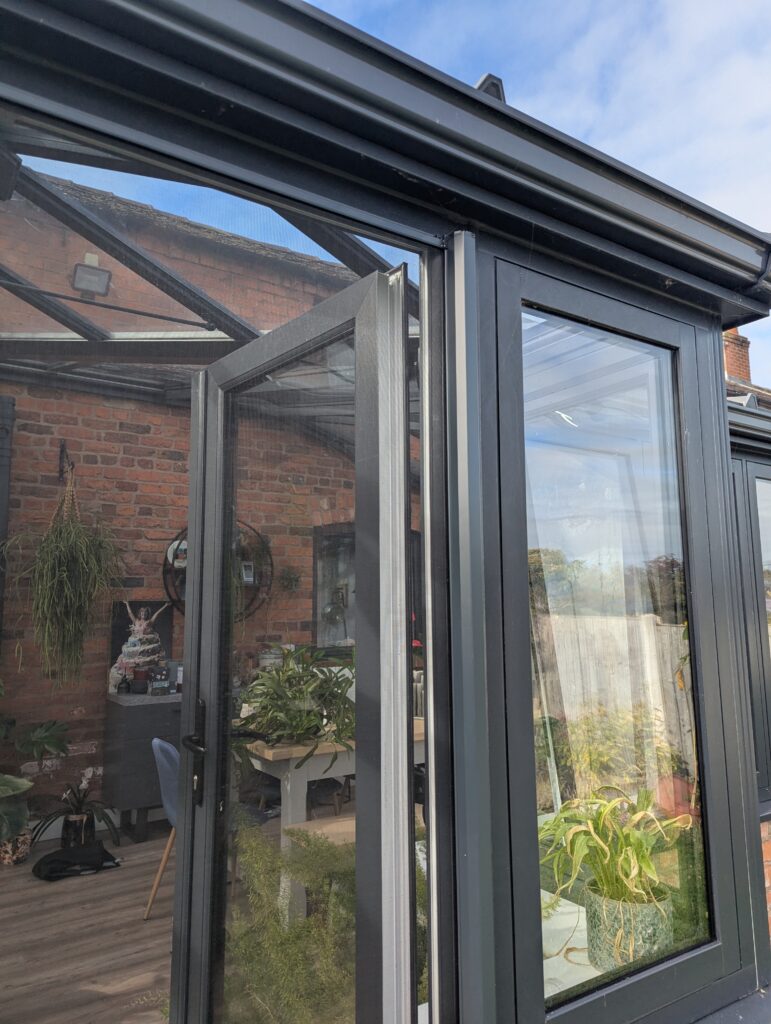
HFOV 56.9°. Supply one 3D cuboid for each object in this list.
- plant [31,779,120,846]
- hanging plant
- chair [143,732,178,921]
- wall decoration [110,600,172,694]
[{"bbox_3d":[-1.860,1.813,4.265,0.500,0.390,0.460,4,-9,-27],"label":"plant"},{"bbox_3d":[-2.012,0.377,4.428,0.640,1.350,0.480,4,-9,-27],"label":"hanging plant"},{"bbox_3d":[-0.824,1.433,3.246,0.530,0.840,0.460,5,-10,-32],"label":"chair"},{"bbox_3d":[-1.637,0.904,4.779,0.400,0.600,0.030,4,-9,-27],"label":"wall decoration"}]

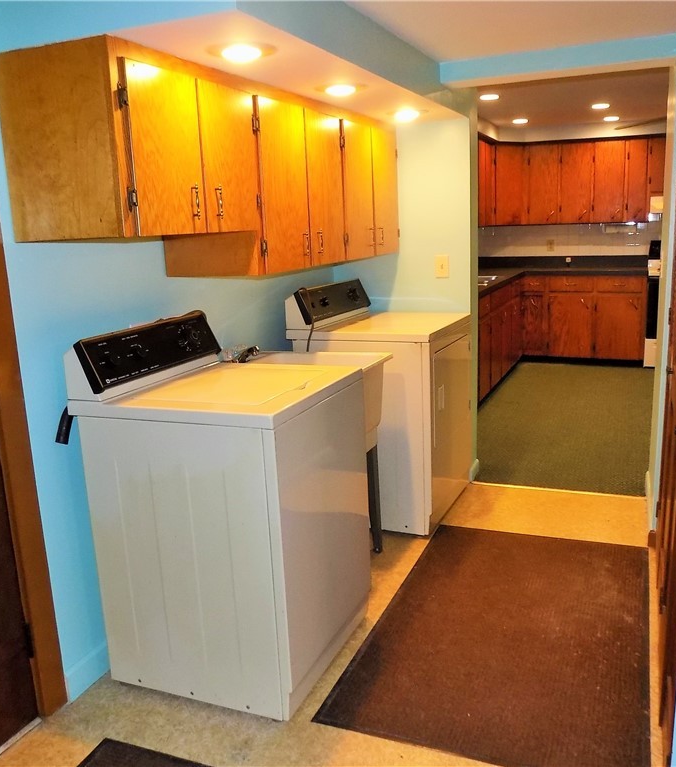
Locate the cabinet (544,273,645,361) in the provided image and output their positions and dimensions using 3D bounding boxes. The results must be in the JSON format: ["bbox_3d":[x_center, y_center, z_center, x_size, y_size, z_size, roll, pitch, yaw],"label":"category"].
[{"bbox_3d":[2.624,-0.706,6.938,0.920,0.850,0.600,3,13,23],"label":"cabinet"}]

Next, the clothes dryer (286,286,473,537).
[{"bbox_3d":[0.241,0.063,3.418,0.688,1.118,0.735,3,13,24],"label":"clothes dryer"}]

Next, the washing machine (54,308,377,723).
[{"bbox_3d":[-0.337,0.354,2.216,0.675,1.100,0.645,3,13,22],"label":"washing machine"}]

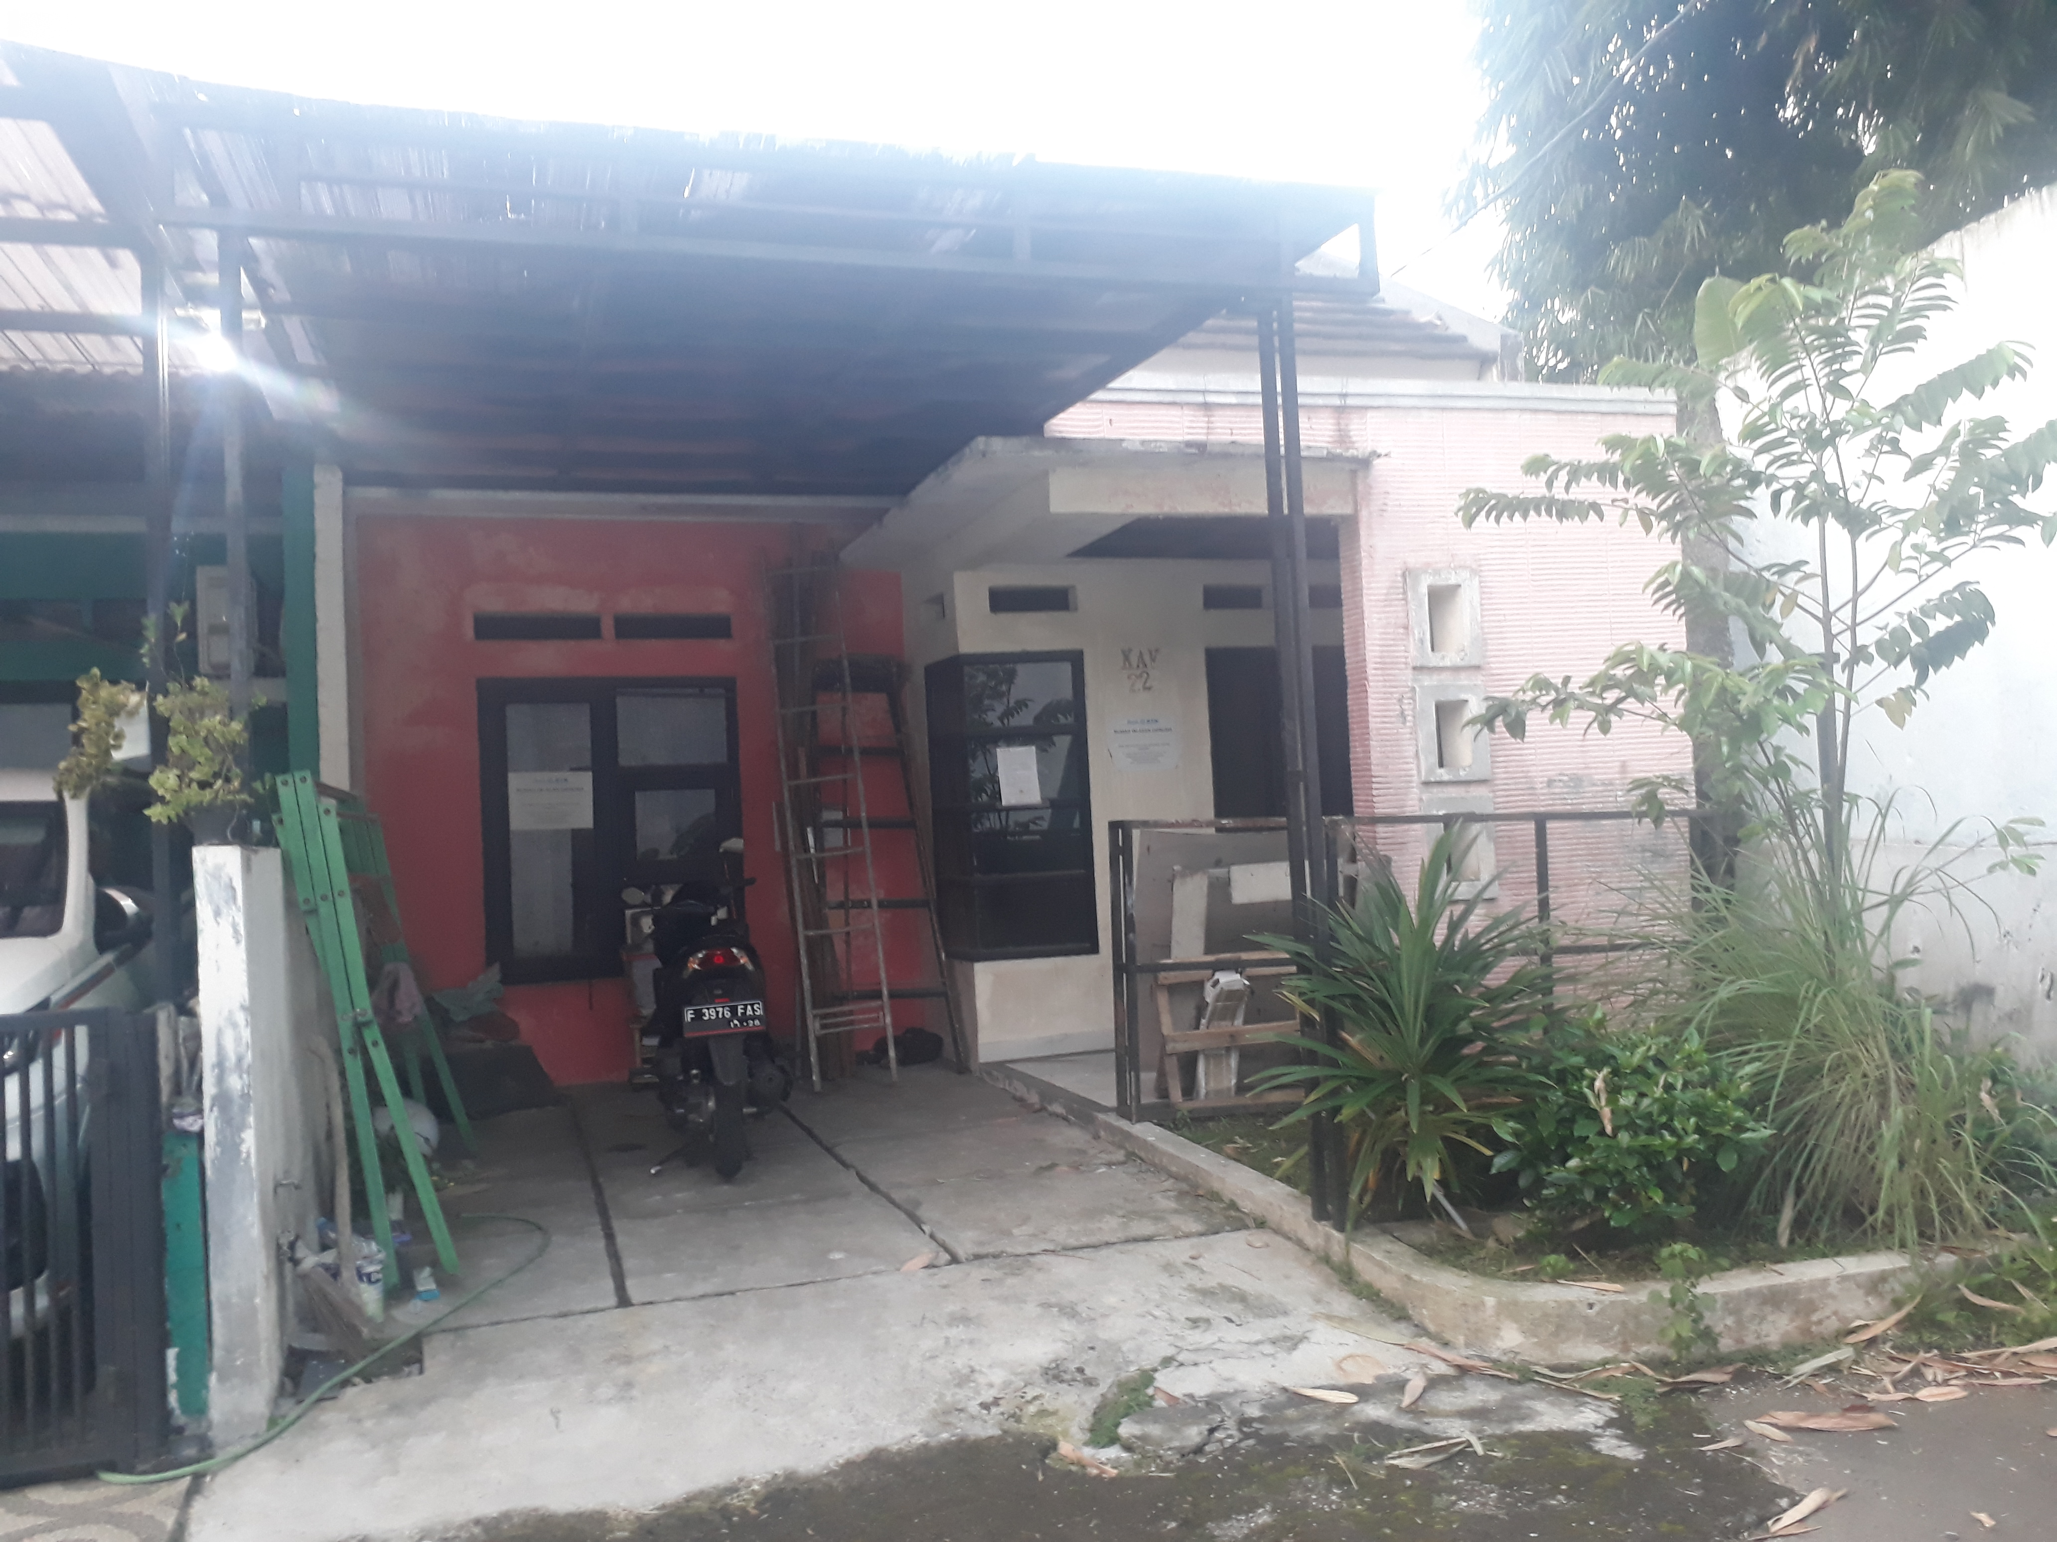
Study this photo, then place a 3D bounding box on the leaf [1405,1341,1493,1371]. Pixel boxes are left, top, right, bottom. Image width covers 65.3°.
[{"bbox_3d":[1.035,1.435,3.947,0.045,0.030,0.225,-1,-3,-40],"label":"leaf"}]

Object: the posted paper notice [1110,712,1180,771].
[{"bbox_3d":[0.627,-0.153,8.629,0.415,0.297,0.005,-2,-2,-18],"label":"posted paper notice"}]

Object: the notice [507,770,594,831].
[{"bbox_3d":[-2.472,0.155,8.303,0.420,0.297,0.005,-2,-2,-18],"label":"notice"}]

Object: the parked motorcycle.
[{"bbox_3d":[-1.342,0.934,6.437,0.680,1.130,1.880,-2,-2,-18],"label":"parked motorcycle"}]

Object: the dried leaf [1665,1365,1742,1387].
[{"bbox_3d":[1.598,1.426,3.796,0.173,0.030,0.055,-2,-2,-4],"label":"dried leaf"}]

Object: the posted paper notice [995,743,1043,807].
[{"bbox_3d":[-0.044,0.029,8.418,0.210,0.297,0.005,-5,-1,-18],"label":"posted paper notice"}]

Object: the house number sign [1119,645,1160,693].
[{"bbox_3d":[0.601,-0.545,8.640,0.205,0.240,0.010,-2,-2,-18],"label":"house number sign"}]

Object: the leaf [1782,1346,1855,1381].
[{"bbox_3d":[1.869,1.404,3.791,0.201,0.050,0.050,-2,-2,-26],"label":"leaf"}]

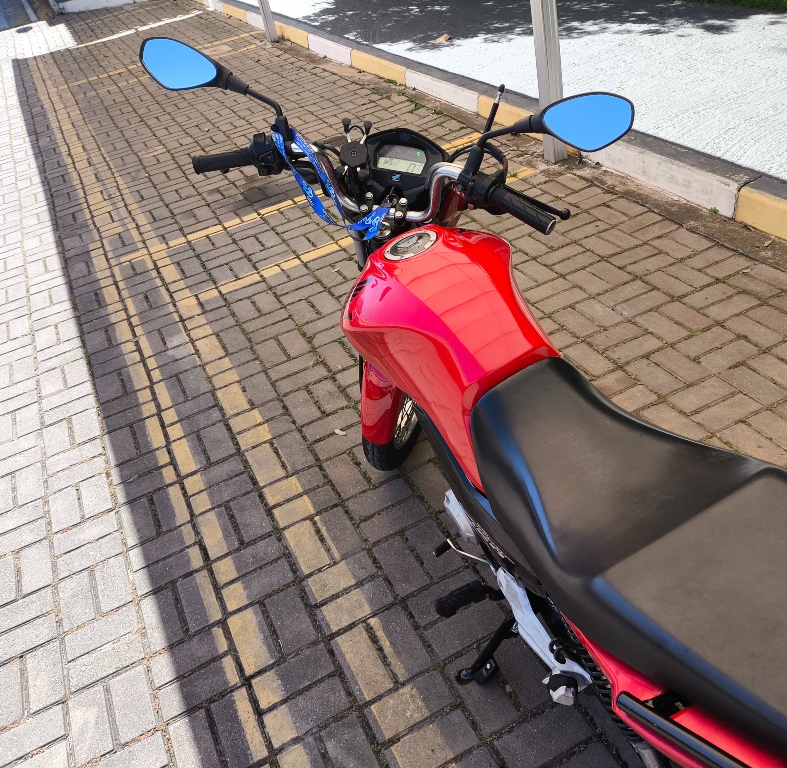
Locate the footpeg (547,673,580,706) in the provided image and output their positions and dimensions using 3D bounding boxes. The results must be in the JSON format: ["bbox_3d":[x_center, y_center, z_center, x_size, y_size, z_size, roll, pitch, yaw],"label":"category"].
[{"bbox_3d":[0.291,0.524,1.264,0.047,0.072,0.047,-24,38,-14],"label":"footpeg"}]

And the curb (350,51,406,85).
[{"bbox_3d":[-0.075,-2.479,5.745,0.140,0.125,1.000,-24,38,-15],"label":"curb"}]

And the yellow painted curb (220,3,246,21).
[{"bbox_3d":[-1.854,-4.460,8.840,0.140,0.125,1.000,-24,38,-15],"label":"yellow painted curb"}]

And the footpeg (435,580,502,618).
[{"bbox_3d":[0.157,0.449,1.545,0.120,0.042,0.042,-30,40,-9],"label":"footpeg"}]

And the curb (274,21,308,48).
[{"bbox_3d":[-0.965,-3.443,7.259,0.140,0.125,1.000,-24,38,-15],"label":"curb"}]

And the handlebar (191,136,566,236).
[{"bbox_3d":[-0.033,-0.384,1.461,0.730,0.170,0.200,13,40,11],"label":"handlebar"}]

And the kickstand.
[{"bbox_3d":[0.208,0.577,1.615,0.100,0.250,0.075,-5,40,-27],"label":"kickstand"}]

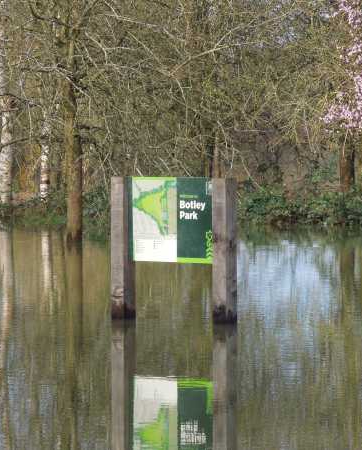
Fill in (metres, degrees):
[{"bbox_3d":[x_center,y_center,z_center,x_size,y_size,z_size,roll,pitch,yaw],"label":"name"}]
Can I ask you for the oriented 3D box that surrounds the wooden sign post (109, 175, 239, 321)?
[{"bbox_3d":[-0.064,0.247,32.500,1.440,1.430,0.185,1,2,40],"label":"wooden sign post"}]

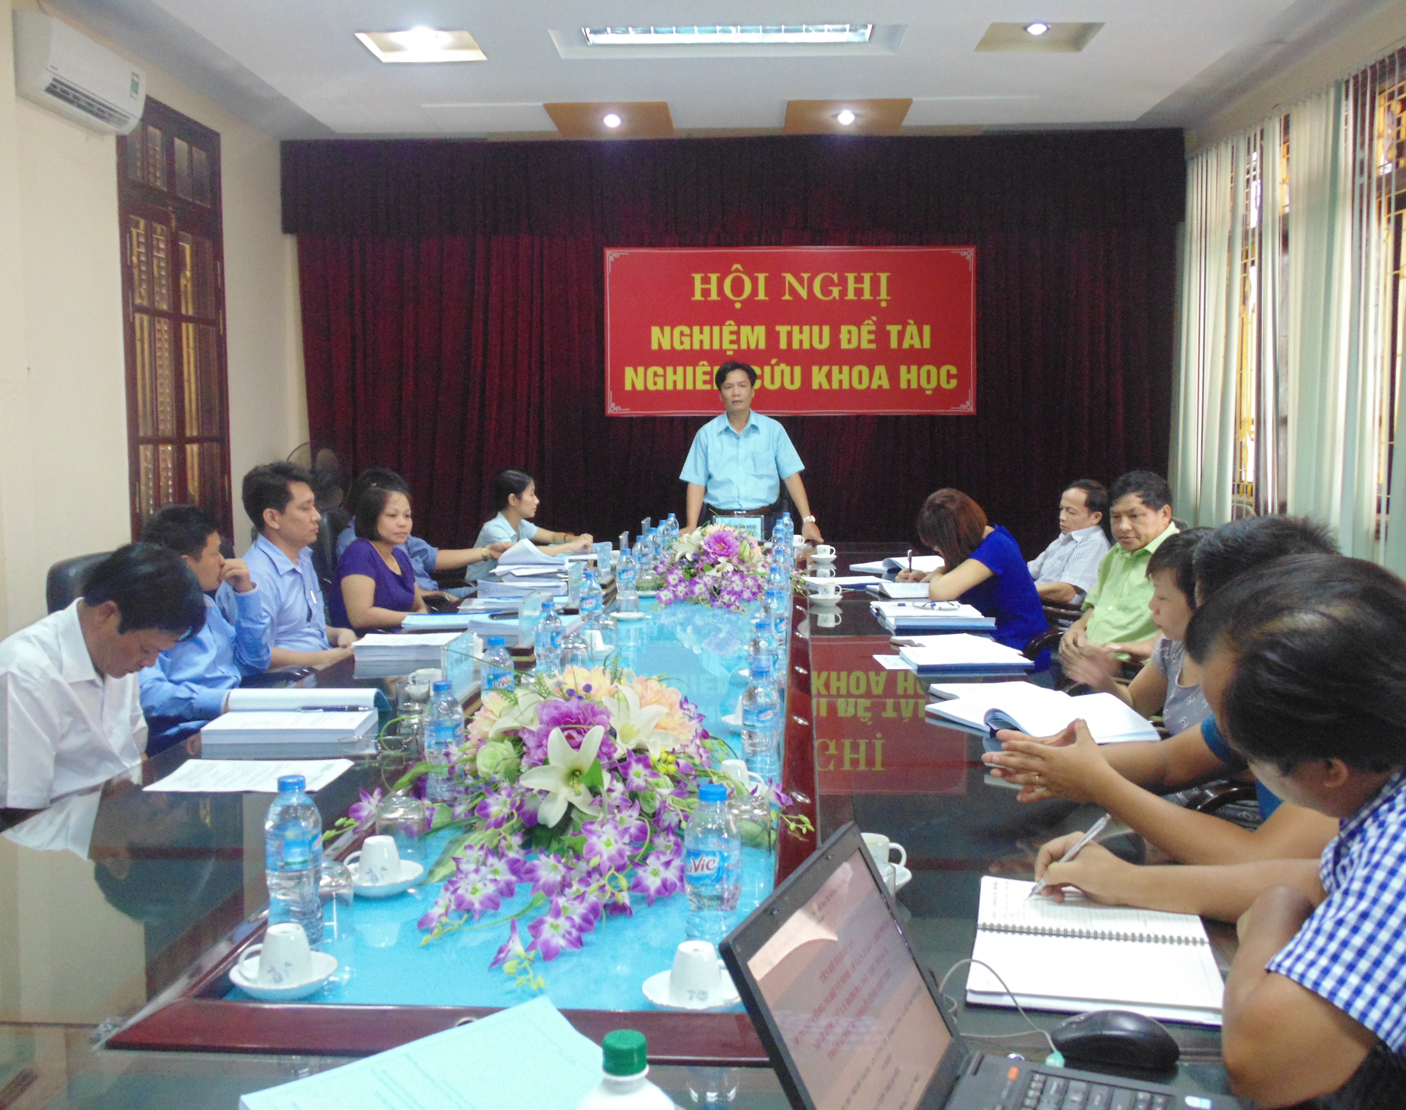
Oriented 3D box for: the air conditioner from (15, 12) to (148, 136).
[{"bbox_3d":[-2.324,-1.799,5.502,0.180,0.290,0.800,0,5,1],"label":"air conditioner"}]

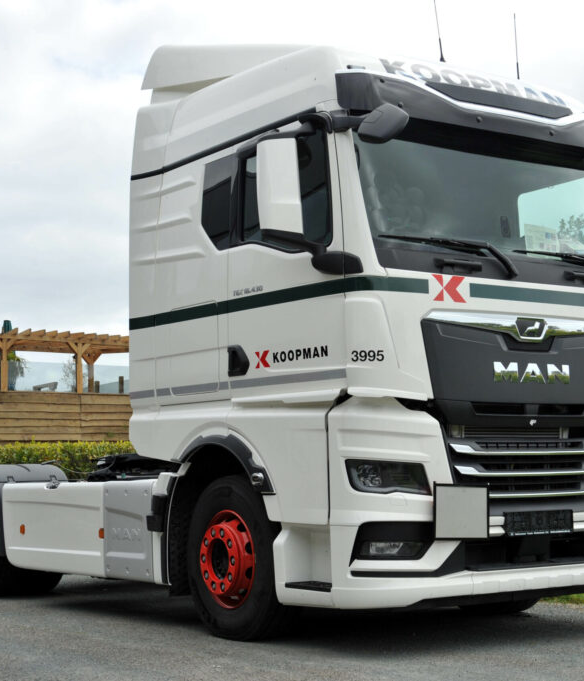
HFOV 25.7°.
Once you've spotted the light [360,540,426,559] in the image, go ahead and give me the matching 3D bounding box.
[{"bbox_3d":[0.516,1.103,6.726,0.380,0.105,0.130,2,-6,-26],"label":"light"}]

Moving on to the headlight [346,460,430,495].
[{"bbox_3d":[0.516,0.736,6.804,0.430,0.210,0.200,2,-6,-26],"label":"headlight"}]

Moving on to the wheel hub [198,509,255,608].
[{"bbox_3d":[-0.383,1.320,7.700,0.200,0.600,0.600,3,-7,-36],"label":"wheel hub"}]

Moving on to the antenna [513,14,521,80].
[{"bbox_3d":[1.401,-1.827,7.959,0.020,0.441,0.020,3,-9,-36],"label":"antenna"}]

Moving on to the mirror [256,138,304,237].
[{"bbox_3d":[-0.063,-0.821,6.867,0.260,0.540,0.140,1,-6,-24],"label":"mirror"}]

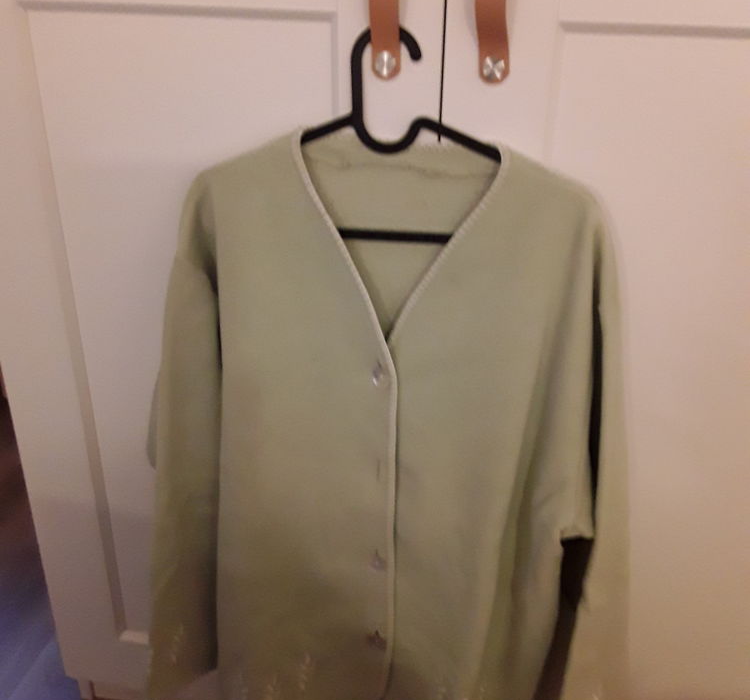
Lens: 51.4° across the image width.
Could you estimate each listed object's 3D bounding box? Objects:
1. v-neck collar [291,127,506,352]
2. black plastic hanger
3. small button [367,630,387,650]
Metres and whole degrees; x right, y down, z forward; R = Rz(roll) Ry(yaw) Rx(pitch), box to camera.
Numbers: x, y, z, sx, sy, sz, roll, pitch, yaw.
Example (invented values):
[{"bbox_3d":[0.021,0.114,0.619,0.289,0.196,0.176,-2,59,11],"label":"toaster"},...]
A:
[{"bbox_3d":[0.020,-0.103,0.761,0.208,0.215,0.045,5,26,8],"label":"v-neck collar"},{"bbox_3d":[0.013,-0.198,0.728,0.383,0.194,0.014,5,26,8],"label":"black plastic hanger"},{"bbox_3d":[0.002,0.361,0.969,0.021,0.021,0.005,5,26,8],"label":"small button"}]

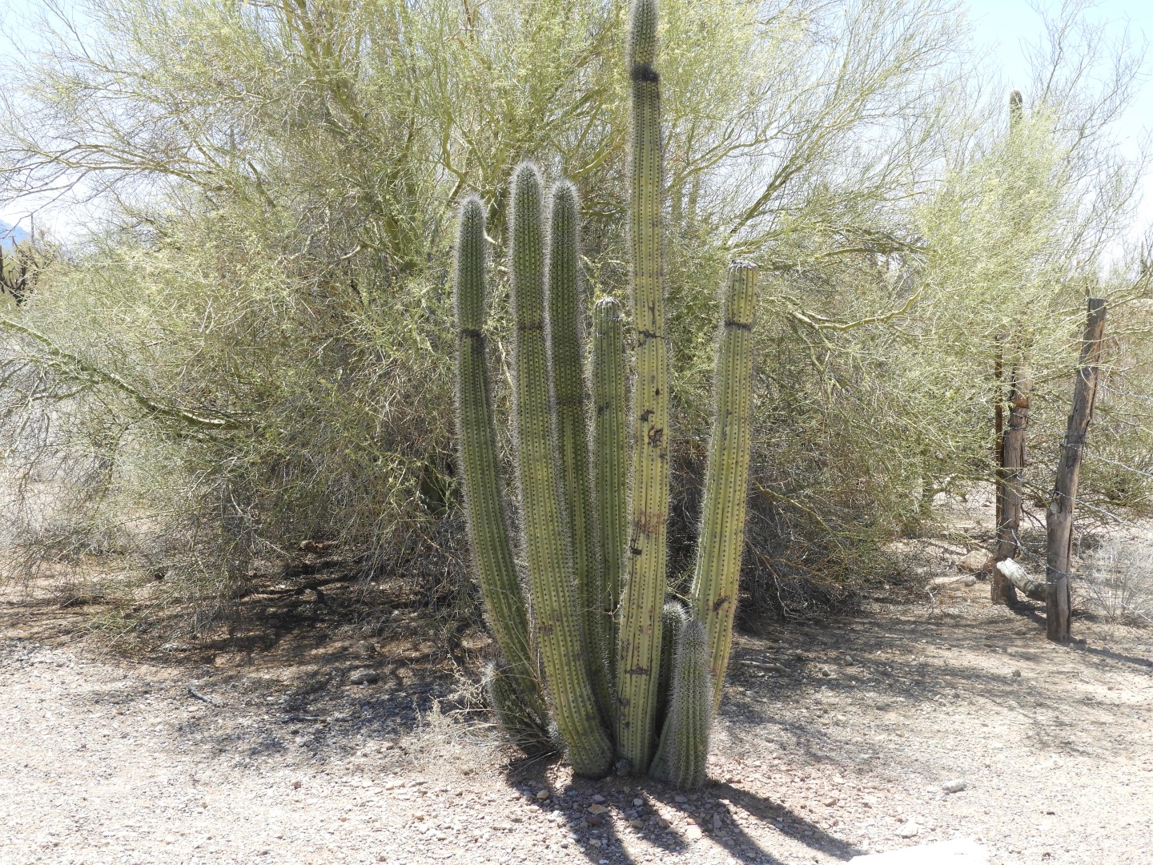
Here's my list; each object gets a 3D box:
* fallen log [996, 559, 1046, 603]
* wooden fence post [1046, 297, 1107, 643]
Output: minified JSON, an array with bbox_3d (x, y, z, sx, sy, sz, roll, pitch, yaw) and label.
[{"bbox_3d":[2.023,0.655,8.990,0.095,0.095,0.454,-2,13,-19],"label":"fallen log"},{"bbox_3d":[2.090,0.162,8.428,0.140,1.443,0.125,5,5,8],"label":"wooden fence post"}]

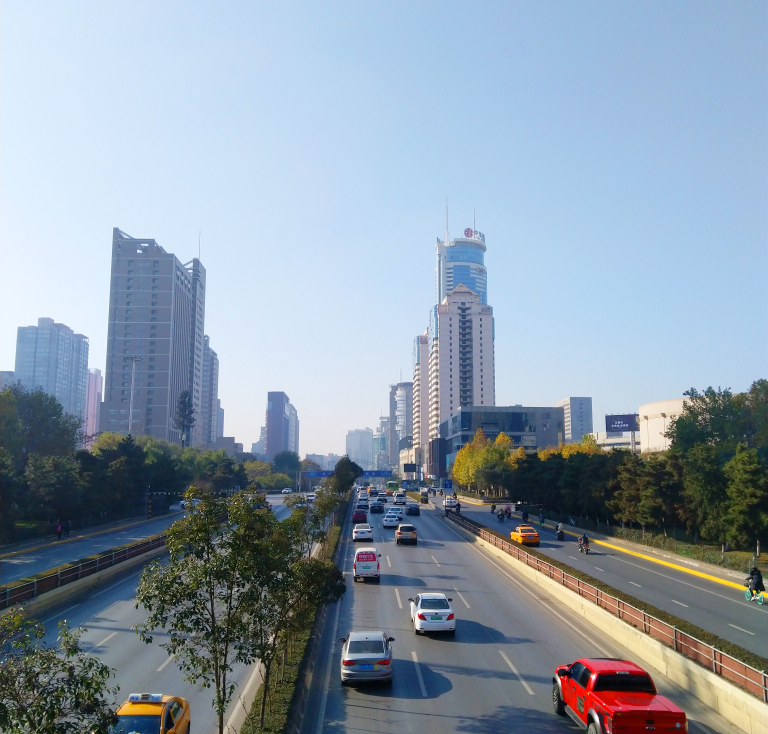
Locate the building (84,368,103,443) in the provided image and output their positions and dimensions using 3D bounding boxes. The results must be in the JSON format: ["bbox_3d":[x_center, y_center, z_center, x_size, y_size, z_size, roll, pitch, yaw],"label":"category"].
[{"bbox_3d":[-241.461,44.393,608.209,15.000,85.588,18.000,0,-8,-2],"label":"building"}]

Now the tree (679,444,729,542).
[{"bbox_3d":[28.322,11.078,65.109,4.211,8.643,4.211,0,-8,-2],"label":"tree"}]

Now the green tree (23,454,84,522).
[{"bbox_3d":[-36.367,13.521,80.925,6.413,8.056,6.413,0,-8,-2],"label":"green tree"}]

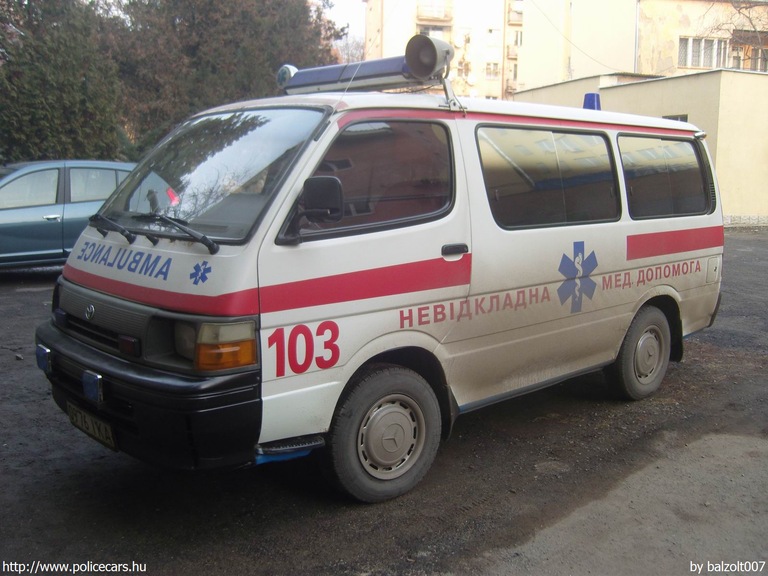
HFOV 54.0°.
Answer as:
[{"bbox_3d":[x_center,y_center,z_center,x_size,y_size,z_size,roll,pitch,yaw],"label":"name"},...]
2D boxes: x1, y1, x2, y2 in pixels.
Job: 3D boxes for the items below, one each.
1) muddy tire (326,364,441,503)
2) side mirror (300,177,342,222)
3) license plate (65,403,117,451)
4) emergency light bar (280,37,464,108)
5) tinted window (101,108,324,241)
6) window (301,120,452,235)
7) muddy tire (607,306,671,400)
[{"bbox_3d":[-0.016,0.669,3.497,0.632,0.632,0.191,-7,12,-38],"label":"muddy tire"},{"bbox_3d":[-0.230,-0.335,2.848,0.083,0.181,0.152,-8,12,-42],"label":"side mirror"},{"bbox_3d":[-1.285,0.607,3.295,0.020,0.113,0.519,-8,12,-42],"label":"license plate"},{"bbox_3d":[-0.112,-1.091,4.003,0.274,0.338,1.303,-8,12,-42],"label":"emergency light bar"},{"bbox_3d":[-0.839,-0.576,3.508,1.499,0.725,0.108,10,-28,47],"label":"tinted window"},{"bbox_3d":[-0.022,-0.487,3.262,0.951,0.500,0.049,-8,0,-42],"label":"window"},{"bbox_3d":[1.701,0.432,5.059,0.632,0.632,0.191,-8,12,-42],"label":"muddy tire"}]

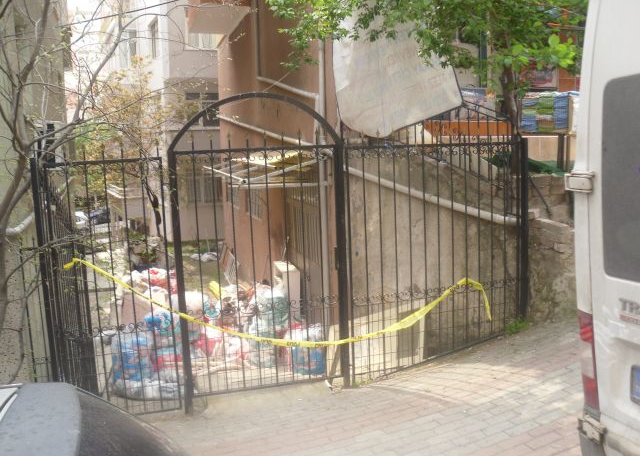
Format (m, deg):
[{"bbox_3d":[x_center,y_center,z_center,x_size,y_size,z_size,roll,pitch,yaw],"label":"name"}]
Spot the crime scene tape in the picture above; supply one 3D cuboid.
[{"bbox_3d":[-0.126,0.503,4.580,3.200,0.820,0.180,-5,8,-17],"label":"crime scene tape"}]

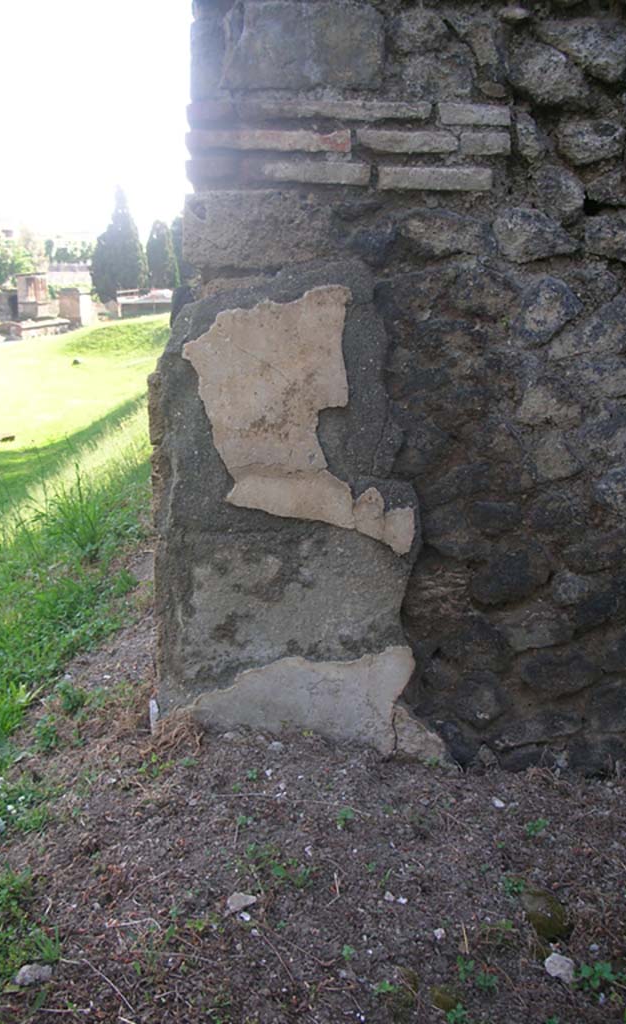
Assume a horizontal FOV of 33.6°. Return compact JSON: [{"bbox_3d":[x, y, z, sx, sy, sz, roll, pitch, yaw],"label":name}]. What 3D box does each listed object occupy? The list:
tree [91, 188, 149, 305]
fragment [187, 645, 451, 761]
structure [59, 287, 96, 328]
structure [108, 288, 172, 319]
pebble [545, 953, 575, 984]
[{"bbox_3d":[-13.456,-18.393,72.000,3.894,8.206,3.800,0,14,0],"label":"tree"},{"bbox_3d":[0.015,0.436,2.390,0.602,0.284,0.060,0,14,0],"label":"fragment"},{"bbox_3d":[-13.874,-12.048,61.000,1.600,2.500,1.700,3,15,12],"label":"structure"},{"bbox_3d":[-10.996,-13.227,66.000,4.200,1.900,3.000,0,14,0],"label":"structure"},{"bbox_3d":[0.408,0.753,1.708,0.048,0.037,0.045,0,14,0],"label":"pebble"}]

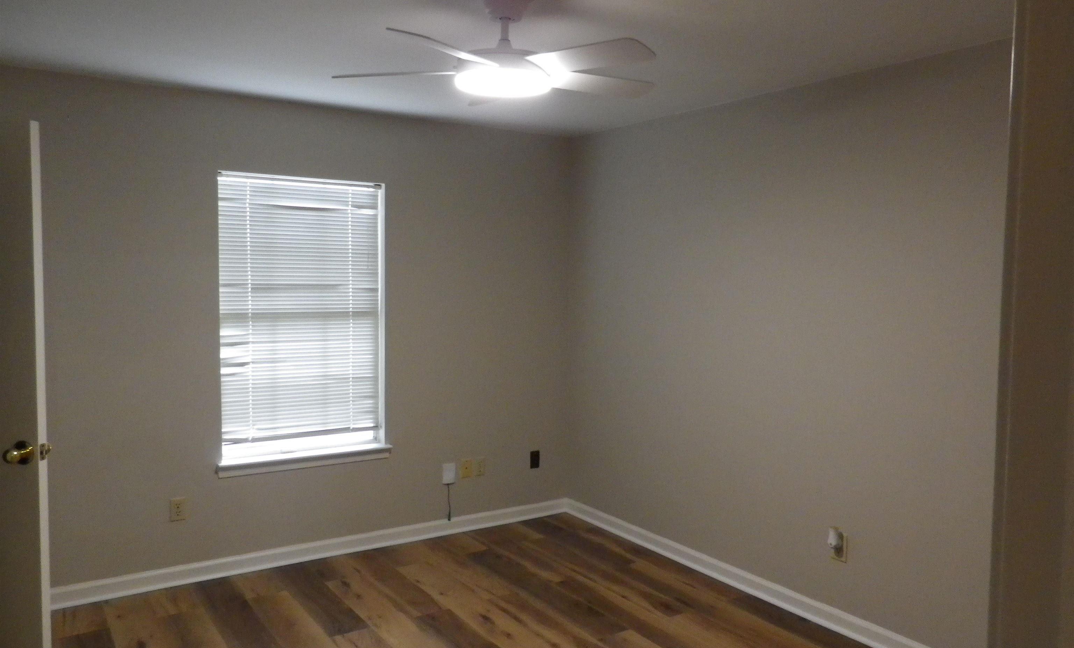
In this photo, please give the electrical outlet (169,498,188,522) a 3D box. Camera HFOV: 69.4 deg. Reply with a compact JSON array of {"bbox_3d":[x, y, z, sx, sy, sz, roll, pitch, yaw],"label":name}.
[{"bbox_3d":[-1.769,0.917,3.829,0.072,0.115,0.012,-1,4,-34],"label":"electrical outlet"}]

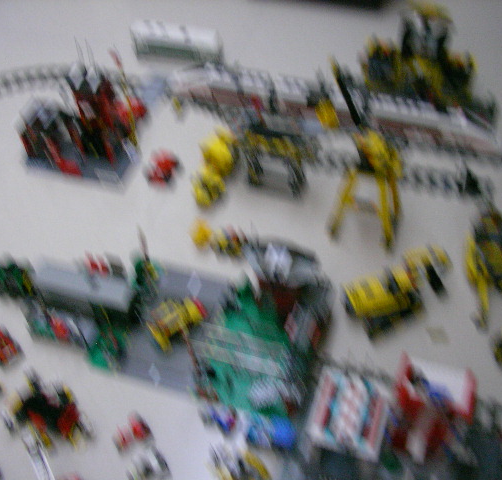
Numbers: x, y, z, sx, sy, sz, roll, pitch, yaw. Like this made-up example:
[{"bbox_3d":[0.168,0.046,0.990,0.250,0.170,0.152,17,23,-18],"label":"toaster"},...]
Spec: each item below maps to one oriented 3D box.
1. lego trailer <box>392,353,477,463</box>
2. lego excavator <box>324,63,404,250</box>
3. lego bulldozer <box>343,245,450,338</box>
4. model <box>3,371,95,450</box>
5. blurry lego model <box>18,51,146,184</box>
[{"bbox_3d":[0.301,0.287,1.133,0.103,0.099,0.108,12,58,14],"label":"lego trailer"},{"bbox_3d":[0.212,-0.149,1.314,0.138,0.310,0.163,-21,56,-9],"label":"lego excavator"},{"bbox_3d":[0.276,0.091,1.283,0.192,0.079,0.074,-21,56,-9],"label":"lego bulldozer"},{"bbox_3d":[-0.360,0.303,1.208,0.123,0.064,0.099,4,56,8],"label":"model"},{"bbox_3d":[-0.379,-0.262,1.505,0.252,0.222,0.138,13,58,14],"label":"blurry lego model"}]

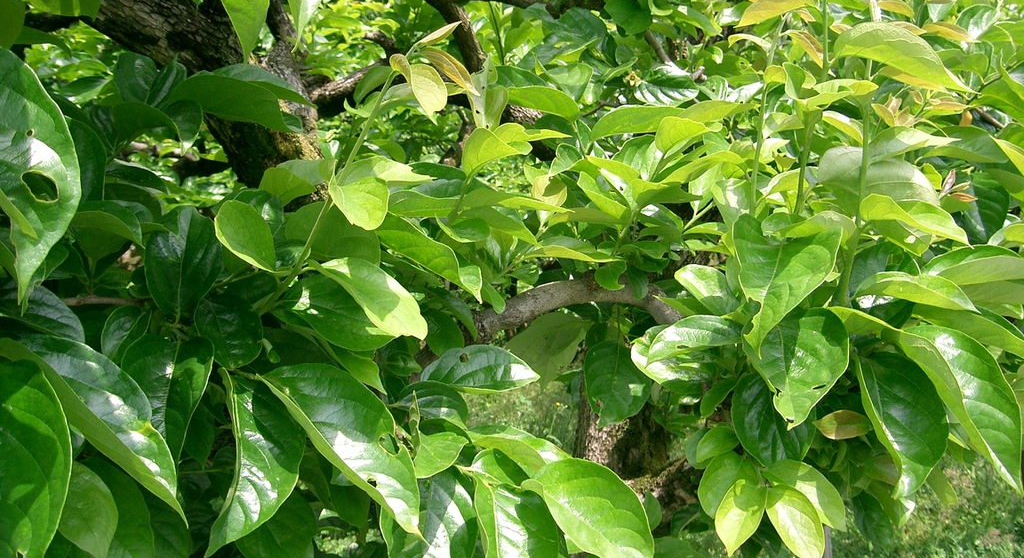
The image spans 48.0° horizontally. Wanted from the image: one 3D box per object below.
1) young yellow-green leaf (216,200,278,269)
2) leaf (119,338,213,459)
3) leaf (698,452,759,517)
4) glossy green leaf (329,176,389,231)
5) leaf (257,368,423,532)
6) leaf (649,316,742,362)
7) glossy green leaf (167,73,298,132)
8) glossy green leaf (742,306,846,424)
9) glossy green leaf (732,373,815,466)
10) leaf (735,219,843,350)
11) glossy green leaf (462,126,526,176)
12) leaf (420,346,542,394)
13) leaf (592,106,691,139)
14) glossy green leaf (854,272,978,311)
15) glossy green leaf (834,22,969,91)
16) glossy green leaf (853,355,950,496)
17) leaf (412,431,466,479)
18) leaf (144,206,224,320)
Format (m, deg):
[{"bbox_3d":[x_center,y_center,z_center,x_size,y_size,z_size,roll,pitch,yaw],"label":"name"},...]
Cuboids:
[{"bbox_3d":[-0.227,-0.036,0.980,0.050,0.076,0.018,-24,21,32],"label":"young yellow-green leaf"},{"bbox_3d":[-0.299,0.105,1.000,0.078,0.122,0.025,4,-31,-4],"label":"leaf"},{"bbox_3d":[0.221,0.210,1.170,0.052,0.076,0.018,20,-23,23],"label":"leaf"},{"bbox_3d":[-0.119,-0.059,0.900,0.046,0.016,0.060,-15,42,-27],"label":"glossy green leaf"},{"bbox_3d":[-0.110,0.112,0.780,0.146,0.030,0.066,45,47,16],"label":"leaf"},{"bbox_3d":[0.179,0.060,1.130,0.100,0.025,0.058,-13,37,-17],"label":"leaf"},{"bbox_3d":[-0.264,-0.164,1.080,0.135,0.070,0.030,15,53,15],"label":"glossy green leaf"},{"bbox_3d":[0.243,0.075,0.980,0.084,0.115,0.024,-1,-31,-4],"label":"glossy green leaf"},{"bbox_3d":[0.254,0.139,1.120,0.080,0.125,0.020,-17,-18,6],"label":"glossy green leaf"},{"bbox_3d":[0.226,0.004,0.950,0.085,0.030,0.125,7,51,5],"label":"leaf"},{"bbox_3d":[-0.018,-0.132,1.200,0.075,0.055,0.022,-19,43,24],"label":"glossy green leaf"},{"bbox_3d":[-0.028,0.083,1.050,0.110,0.020,0.054,5,41,15],"label":"leaf"},{"bbox_3d":[0.148,-0.178,1.300,0.115,0.022,0.055,-15,31,-15],"label":"leaf"},{"bbox_3d":[0.381,0.012,1.080,0.116,0.030,0.058,9,1,12],"label":"glossy green leaf"},{"bbox_3d":[0.373,-0.212,1.100,0.135,0.030,0.070,17,44,12],"label":"glossy green leaf"},{"bbox_3d":[0.352,0.130,1.030,0.073,0.132,0.030,-8,-12,-20],"label":"glossy green leaf"},{"bbox_3d":[-0.053,0.132,0.860,0.050,0.018,0.042,16,45,24],"label":"leaf"},{"bbox_3d":[-0.291,-0.015,1.020,0.070,0.110,0.024,4,-22,-2],"label":"leaf"}]

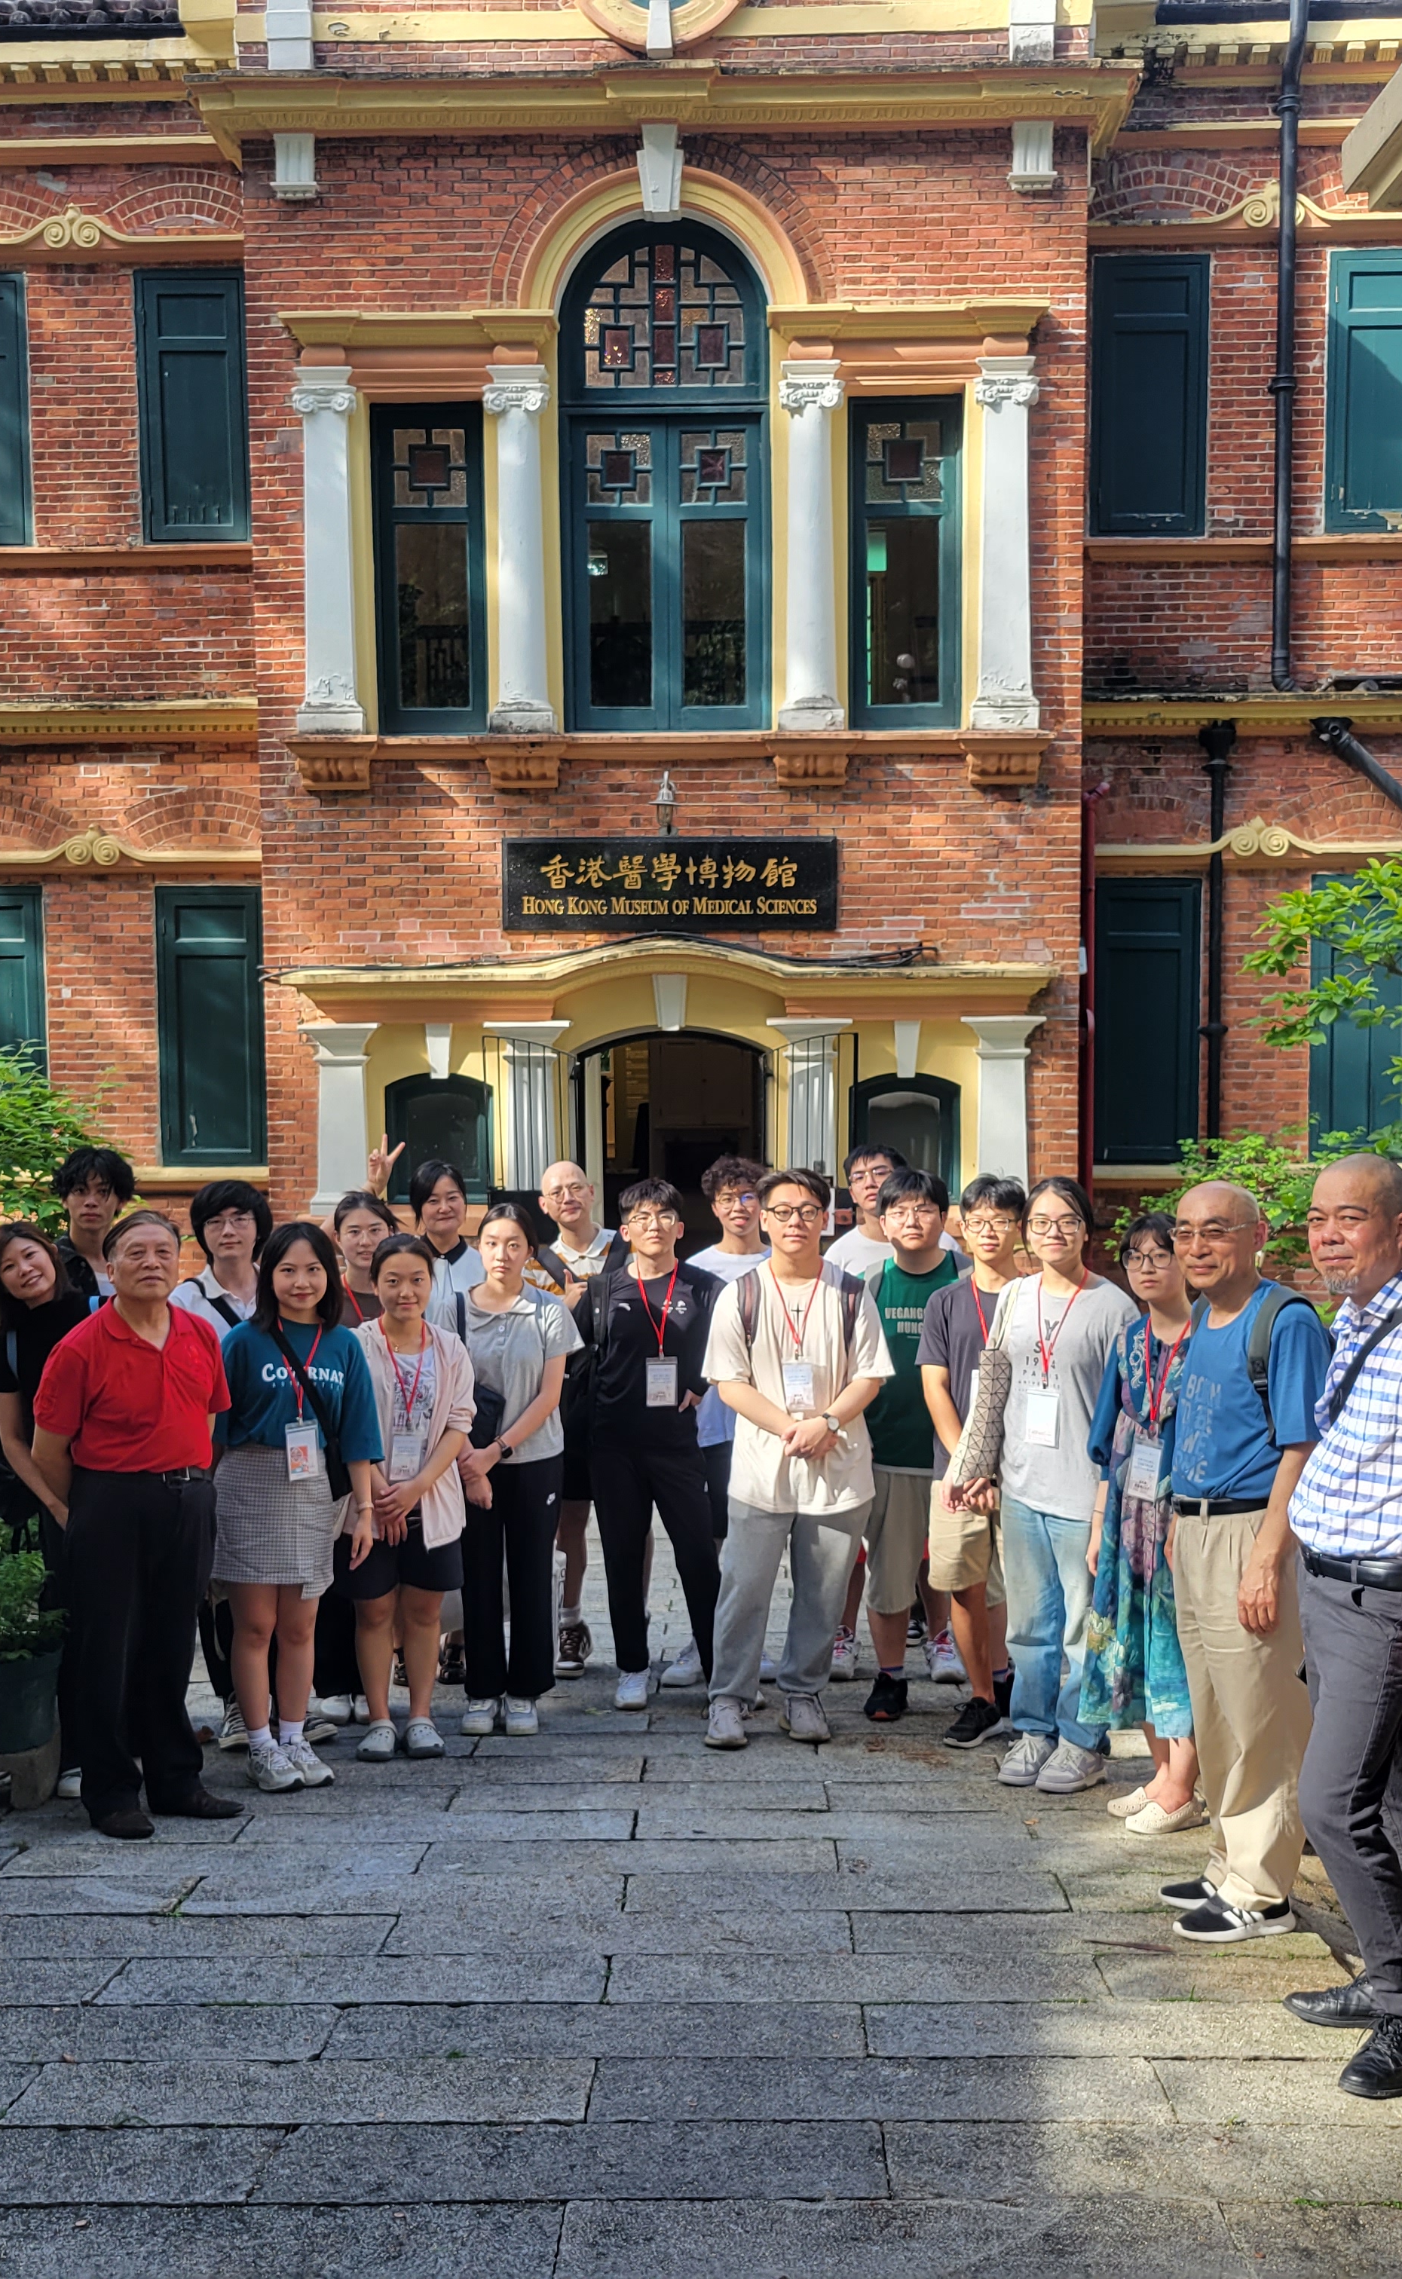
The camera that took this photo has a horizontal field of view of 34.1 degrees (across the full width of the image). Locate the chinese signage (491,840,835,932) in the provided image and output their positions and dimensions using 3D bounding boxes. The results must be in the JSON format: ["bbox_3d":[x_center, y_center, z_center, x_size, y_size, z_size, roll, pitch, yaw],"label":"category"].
[{"bbox_3d":[-0.206,-1.672,15.103,2.220,0.623,0.070,0,5,2],"label":"chinese signage"}]

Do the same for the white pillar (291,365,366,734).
[{"bbox_3d":[-2.412,-3.842,15.033,0.443,2.358,0.360,0,4,2],"label":"white pillar"}]

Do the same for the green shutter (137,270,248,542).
[{"bbox_3d":[-3.575,-5.191,16.177,0.805,1.901,0.090,0,4,2],"label":"green shutter"}]

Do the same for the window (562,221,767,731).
[{"bbox_3d":[-0.238,-4.356,15.033,1.340,3.256,0.150,0,5,2],"label":"window"}]

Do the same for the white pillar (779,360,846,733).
[{"bbox_3d":[0.725,-3.838,14.880,0.427,2.353,0.380,0,5,2],"label":"white pillar"}]

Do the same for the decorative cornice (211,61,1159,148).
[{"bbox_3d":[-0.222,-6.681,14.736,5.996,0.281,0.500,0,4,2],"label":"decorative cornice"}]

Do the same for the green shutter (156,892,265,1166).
[{"bbox_3d":[-3.486,-0.809,16.350,0.787,2.002,0.070,0,5,2],"label":"green shutter"}]

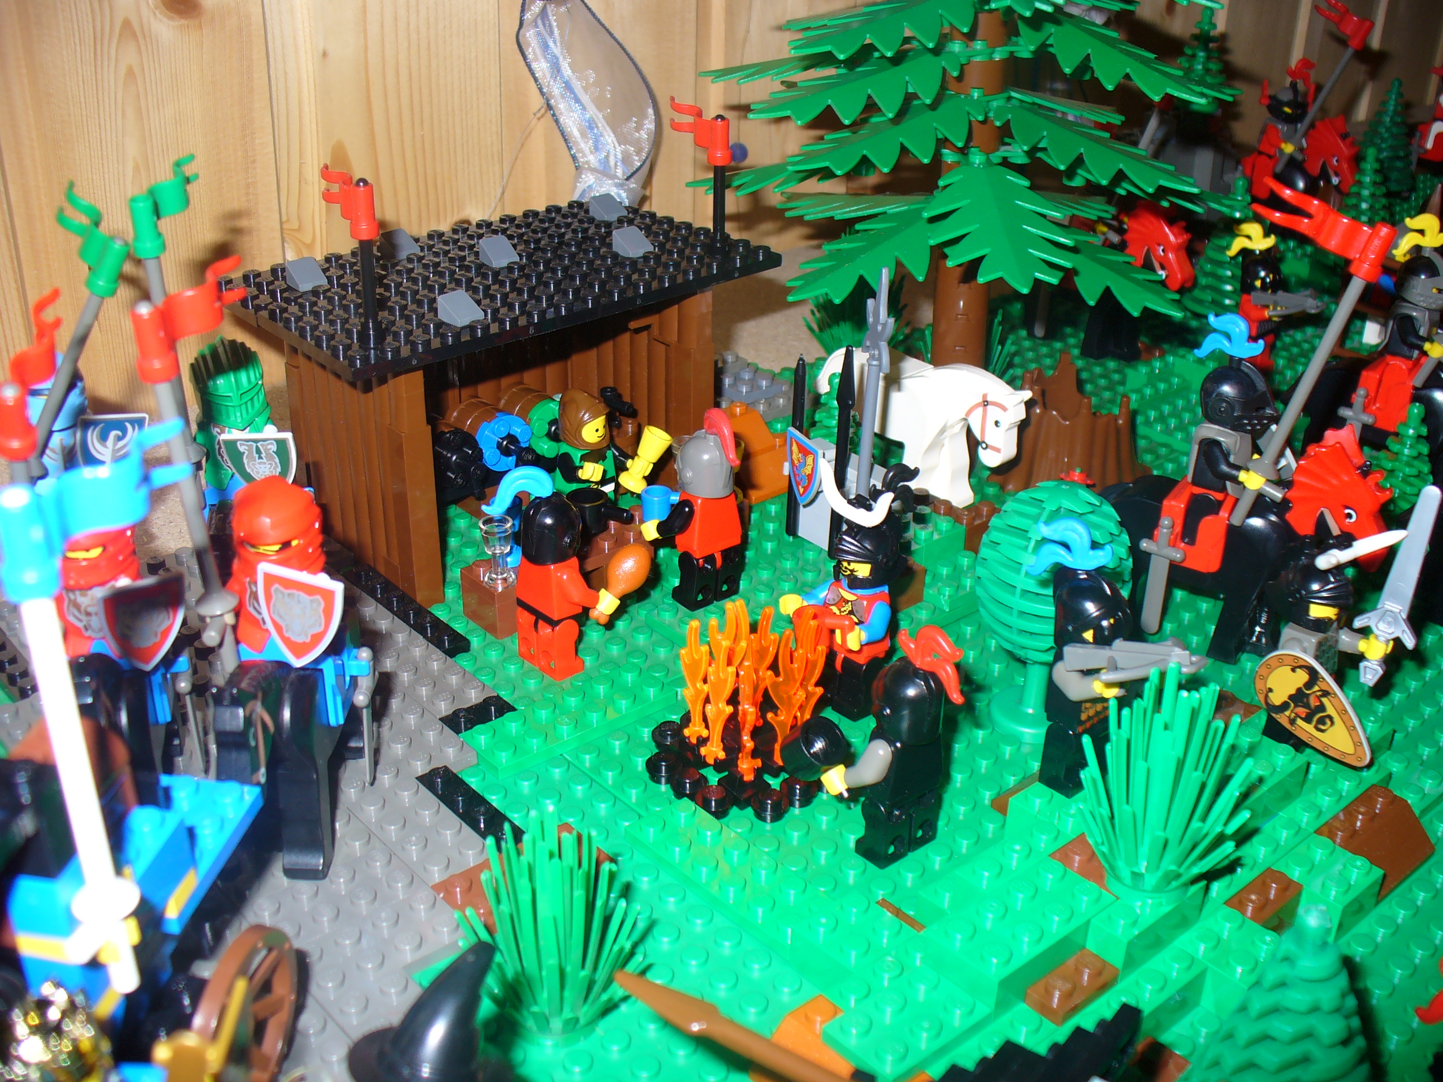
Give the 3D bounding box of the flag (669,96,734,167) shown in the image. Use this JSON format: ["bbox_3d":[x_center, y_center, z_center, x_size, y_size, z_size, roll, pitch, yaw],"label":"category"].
[{"bbox_3d":[-0.006,-0.109,0.410,0.007,0.013,0.029,-13,30,-25],"label":"flag"}]

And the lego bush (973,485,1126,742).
[{"bbox_3d":[0.070,0.014,0.330,0.032,0.058,0.032,1,27,0],"label":"lego bush"}]

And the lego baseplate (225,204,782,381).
[{"bbox_3d":[-0.058,-0.069,0.400,0.128,0.005,0.080,-21,34,-36],"label":"lego baseplate"}]

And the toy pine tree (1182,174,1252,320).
[{"bbox_3d":[0.182,-0.101,0.556,0.030,0.060,0.030,-21,34,-36],"label":"toy pine tree"}]

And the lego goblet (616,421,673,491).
[{"bbox_3d":[-0.020,-0.021,0.405,0.008,0.016,0.008,2,31,-50],"label":"lego goblet"}]

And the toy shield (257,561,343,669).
[{"bbox_3d":[-0.074,0.014,0.272,0.015,0.019,0.005,14,28,6],"label":"toy shield"}]

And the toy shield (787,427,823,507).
[{"bbox_3d":[0.022,-0.018,0.402,0.006,0.018,0.016,-13,30,-26],"label":"toy shield"}]

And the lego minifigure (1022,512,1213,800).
[{"bbox_3d":[0.074,0.025,0.295,0.028,0.055,0.046,-21,34,-36],"label":"lego minifigure"}]

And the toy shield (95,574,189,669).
[{"bbox_3d":[-0.112,0.018,0.298,0.015,0.018,0.005,-19,39,-41],"label":"toy shield"}]

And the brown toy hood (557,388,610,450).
[{"bbox_3d":[-0.037,-0.032,0.411,0.013,0.014,0.013,-21,34,-36],"label":"brown toy hood"}]

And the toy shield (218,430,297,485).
[{"bbox_3d":[-0.107,-0.015,0.357,0.017,0.019,0.006,-3,27,-7],"label":"toy shield"}]

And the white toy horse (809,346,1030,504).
[{"bbox_3d":[0.051,-0.032,0.404,0.016,0.038,0.070,-21,34,-35],"label":"white toy horse"}]

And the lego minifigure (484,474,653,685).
[{"bbox_3d":[-0.037,0.005,0.356,0.037,0.052,0.028,-21,34,-36],"label":"lego minifigure"}]

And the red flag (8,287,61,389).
[{"bbox_3d":[-0.113,-0.033,0.255,0.006,0.009,0.025,0,49,0],"label":"red flag"}]

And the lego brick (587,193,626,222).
[{"bbox_3d":[-0.033,-0.096,0.446,0.008,0.006,0.008,-21,34,-35],"label":"lego brick"}]

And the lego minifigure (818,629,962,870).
[{"bbox_3d":[0.035,0.038,0.294,0.025,0.051,0.026,-21,34,-36],"label":"lego minifigure"}]

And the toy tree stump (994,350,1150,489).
[{"bbox_3d":[0.104,-0.034,0.452,0.045,0.035,0.045,1,27,0],"label":"toy tree stump"}]

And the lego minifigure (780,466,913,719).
[{"bbox_3d":[0.028,0.012,0.335,0.020,0.057,0.025,-21,34,-36],"label":"lego minifigure"}]

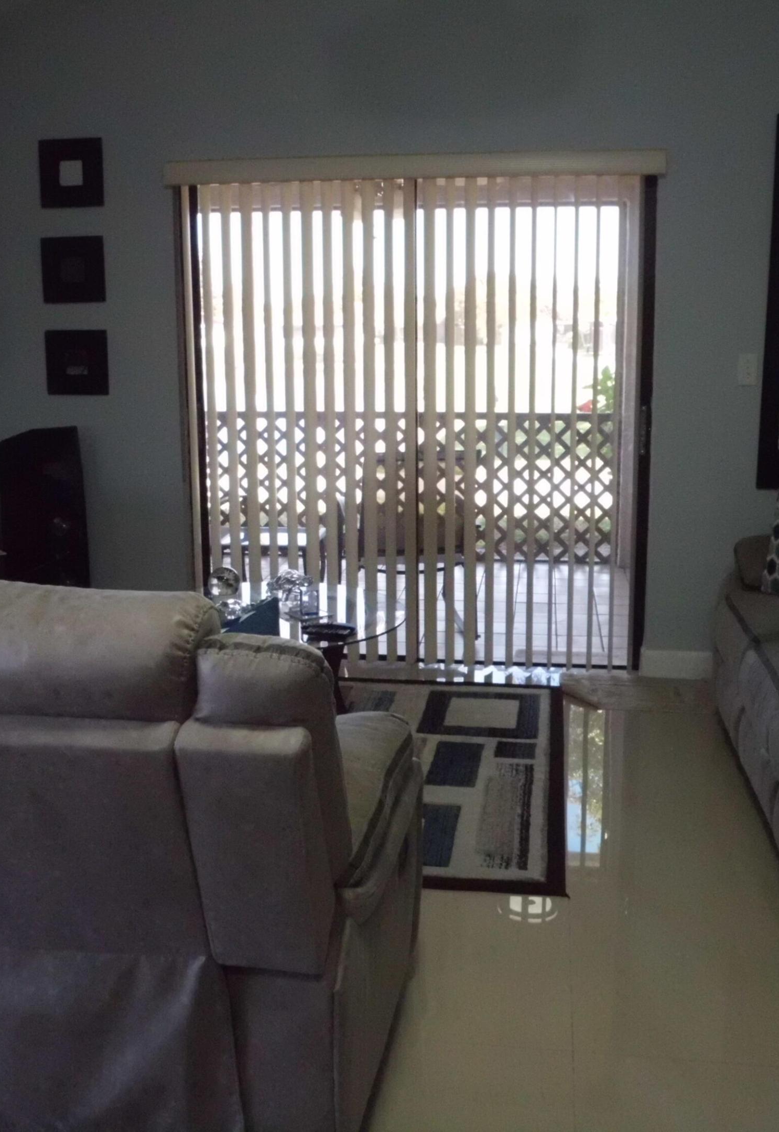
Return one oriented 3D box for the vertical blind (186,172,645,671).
[{"bbox_3d":[0.084,-0.510,4.346,1.703,1.893,0.090,1,11,8],"label":"vertical blind"}]

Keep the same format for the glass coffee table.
[{"bbox_3d":[-0.428,0.371,3.695,0.970,0.450,0.970,1,11,8],"label":"glass coffee table"}]

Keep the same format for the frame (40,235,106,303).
[{"bbox_3d":[-1.238,-1.163,4.463,0.256,0.248,0.025,1,11,8],"label":"frame"}]

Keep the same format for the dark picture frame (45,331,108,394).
[{"bbox_3d":[-1.243,-0.811,4.535,0.254,0.252,0.025,1,11,8],"label":"dark picture frame"}]

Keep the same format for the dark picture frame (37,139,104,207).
[{"bbox_3d":[-1.224,-1.517,4.389,0.252,0.249,0.025,1,11,8],"label":"dark picture frame"}]

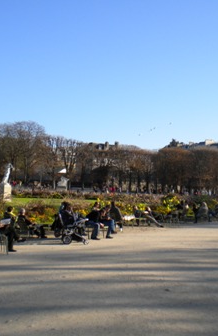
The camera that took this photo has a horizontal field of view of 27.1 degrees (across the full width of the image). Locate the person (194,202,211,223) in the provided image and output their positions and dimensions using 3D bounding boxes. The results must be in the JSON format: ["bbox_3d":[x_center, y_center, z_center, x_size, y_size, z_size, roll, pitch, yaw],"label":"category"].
[{"bbox_3d":[4.863,2.288,23.309,0.750,1.100,0.550,1,-3,-20],"label":"person"}]

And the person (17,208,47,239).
[{"bbox_3d":[-2.587,1.867,15.320,1.000,1.060,0.580,1,-3,-15],"label":"person"}]

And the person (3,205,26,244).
[{"bbox_3d":[-2.920,1.745,13.925,0.800,1.150,0.550,1,-3,-15],"label":"person"}]

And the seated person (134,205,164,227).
[{"bbox_3d":[1.780,2.153,20.412,1.200,1.050,0.570,0,-3,5],"label":"seated person"}]

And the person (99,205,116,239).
[{"bbox_3d":[-0.034,1.818,15.523,0.750,1.180,0.550,0,-3,0],"label":"person"}]

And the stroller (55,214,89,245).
[{"bbox_3d":[-1.101,1.831,13.670,0.980,0.950,0.580,0,-3,0],"label":"stroller"}]

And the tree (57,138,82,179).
[{"bbox_3d":[-8.475,-0.796,97.192,5.300,11.000,5.300,0,-3,0],"label":"tree"}]

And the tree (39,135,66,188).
[{"bbox_3d":[-11.875,-1.205,95.211,6.000,11.600,6.000,0,-3,0],"label":"tree"}]

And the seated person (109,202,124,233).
[{"bbox_3d":[0.290,1.893,17.522,0.700,1.250,0.550,2,-4,-30],"label":"seated person"}]

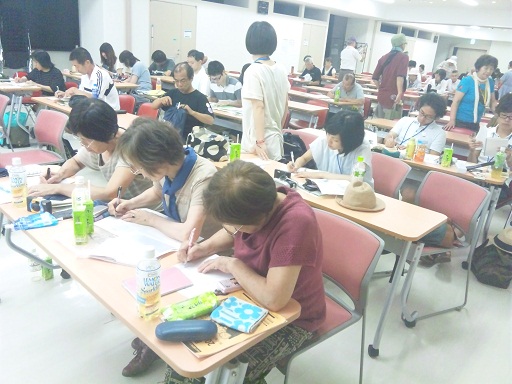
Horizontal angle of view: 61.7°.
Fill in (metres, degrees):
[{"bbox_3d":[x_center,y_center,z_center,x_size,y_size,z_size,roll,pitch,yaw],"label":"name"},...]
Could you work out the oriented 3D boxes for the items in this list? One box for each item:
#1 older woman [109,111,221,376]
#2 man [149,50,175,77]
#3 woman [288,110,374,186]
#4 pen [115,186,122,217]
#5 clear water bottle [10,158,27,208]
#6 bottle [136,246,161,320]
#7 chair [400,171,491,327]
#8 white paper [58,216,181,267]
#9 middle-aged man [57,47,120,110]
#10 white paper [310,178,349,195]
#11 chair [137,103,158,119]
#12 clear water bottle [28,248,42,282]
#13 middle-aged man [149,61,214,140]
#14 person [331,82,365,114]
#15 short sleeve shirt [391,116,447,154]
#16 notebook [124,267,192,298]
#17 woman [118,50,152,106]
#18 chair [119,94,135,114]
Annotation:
[{"bbox_3d":[-0.374,0.231,1.946,0.660,1.150,0.520,-12,24,-39],"label":"older woman"},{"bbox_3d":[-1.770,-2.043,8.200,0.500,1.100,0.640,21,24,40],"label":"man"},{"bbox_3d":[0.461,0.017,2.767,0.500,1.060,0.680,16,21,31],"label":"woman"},{"bbox_3d":[-0.569,0.037,1.780,0.011,0.138,0.011,18,-33,-32],"label":"pen"},{"bbox_3d":[-1.040,-0.039,1.865,0.070,0.215,0.070,21,25,40],"label":"clear water bottle"},{"bbox_3d":[-0.291,0.247,1.163,0.067,0.215,0.067,4,18,-1],"label":"bottle"},{"bbox_3d":[0.986,0.312,2.570,0.530,0.780,0.460,-5,21,-27],"label":"chair"},{"bbox_3d":[-0.530,0.185,1.613,0.430,0.014,0.305,15,21,29],"label":"white paper"},{"bbox_3d":[-1.902,-0.962,4.933,0.700,1.280,0.550,-12,24,-39],"label":"middle-aged man"},{"bbox_3d":[0.475,-0.025,2.502,0.230,0.008,0.290,3,18,-4],"label":"white paper"},{"bbox_3d":[-1.181,-0.435,4.312,0.480,0.790,0.530,21,25,40],"label":"chair"},{"bbox_3d":[-1.324,0.439,2.577,0.072,0.208,0.072,21,25,40],"label":"clear water bottle"},{"bbox_3d":[-0.765,-0.530,3.876,0.540,1.180,0.700,17,22,33],"label":"middle-aged man"},{"bbox_3d":[1.305,-1.122,6.020,0.560,1.090,0.630,20,25,36],"label":"person"},{"bbox_3d":[1.509,-0.432,3.962,0.490,0.560,0.310,21,24,40],"label":"short sleeve shirt"},{"bbox_3d":[-0.300,0.290,1.370,0.200,0.012,0.150,-12,25,-40],"label":"notebook"},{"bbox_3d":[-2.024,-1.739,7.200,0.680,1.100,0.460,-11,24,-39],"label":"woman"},{"bbox_3d":[-1.749,-0.726,5.051,0.480,0.790,0.530,21,25,40],"label":"chair"}]

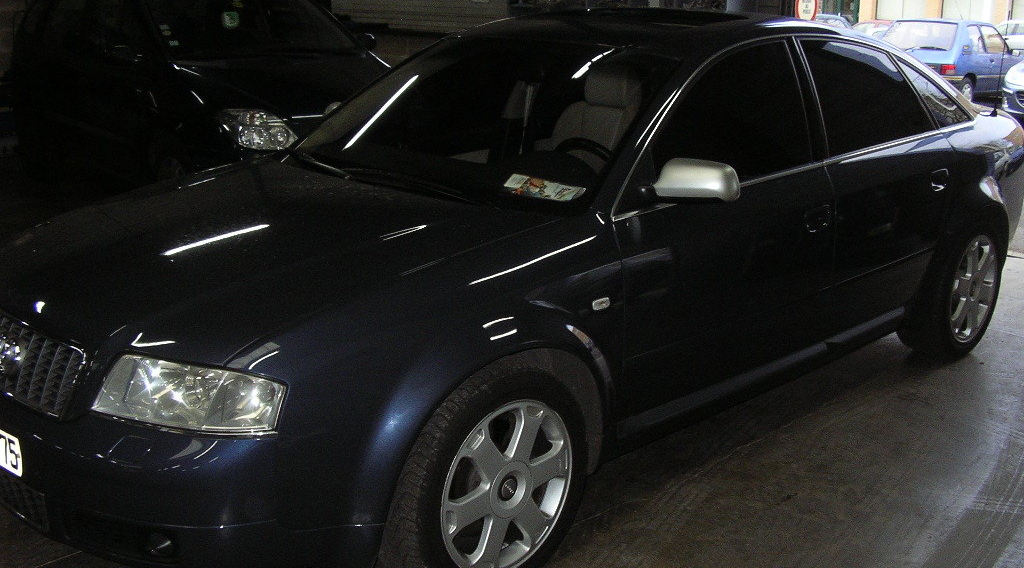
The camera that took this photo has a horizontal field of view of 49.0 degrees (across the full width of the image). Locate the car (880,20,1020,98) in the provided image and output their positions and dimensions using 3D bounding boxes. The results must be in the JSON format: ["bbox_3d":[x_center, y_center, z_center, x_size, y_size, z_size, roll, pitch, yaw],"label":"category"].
[{"bbox_3d":[7.360,-3.610,18.400,3.700,1.370,1.570,-14,20,-42],"label":"car"}]

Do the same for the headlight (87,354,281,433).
[{"bbox_3d":[-0.706,0.247,2.473,0.460,0.145,0.210,9,17,31],"label":"headlight"}]

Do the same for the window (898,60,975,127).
[{"bbox_3d":[1.680,-0.770,4.492,0.500,0.300,0.060,-14,-1,-43],"label":"window"}]

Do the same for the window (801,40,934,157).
[{"bbox_3d":[1.326,-0.714,4.155,0.820,0.410,0.060,-14,-1,-43],"label":"window"}]

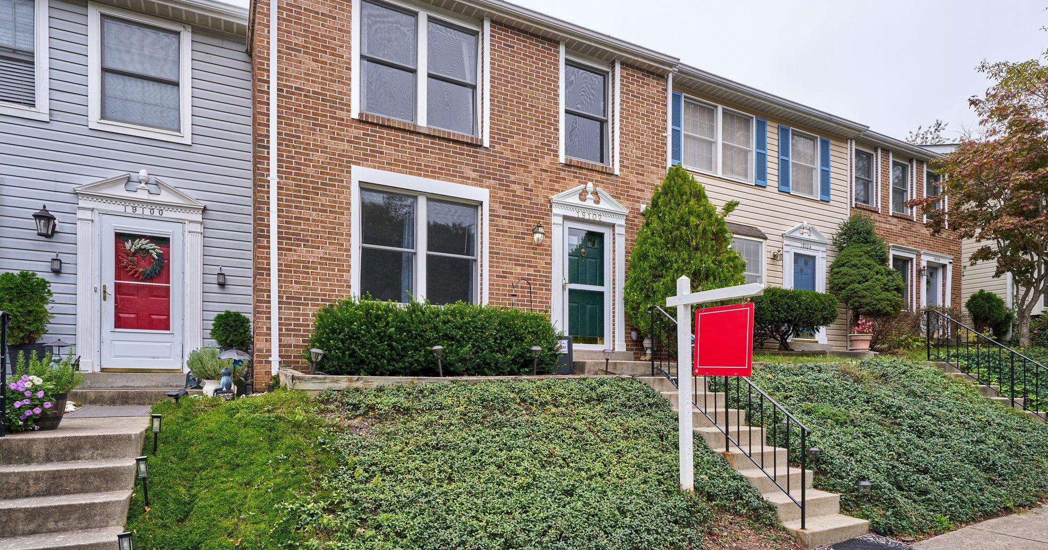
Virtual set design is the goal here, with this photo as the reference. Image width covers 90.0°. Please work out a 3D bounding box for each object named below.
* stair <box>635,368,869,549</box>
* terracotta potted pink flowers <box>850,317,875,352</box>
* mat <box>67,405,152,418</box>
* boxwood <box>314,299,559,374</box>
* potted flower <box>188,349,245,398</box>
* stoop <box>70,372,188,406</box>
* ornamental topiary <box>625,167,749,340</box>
[{"bbox_3d":[2.434,1.949,5.959,0.941,1.423,2.317,3,-6,-25],"label":"stair"},{"bbox_3d":[7.300,1.290,11.300,0.460,0.740,0.460,3,-6,-25],"label":"terracotta potted pink flowers"},{"bbox_3d":[-4.440,1.450,5.600,0.660,0.020,0.780,3,-6,-25],"label":"mat"},{"bbox_3d":[-1.100,0.800,6.550,2.920,0.880,1.000,3,-6,-25],"label":"boxwood"},{"bbox_3d":[-3.700,1.160,6.300,0.610,0.600,0.590,3,-6,-25],"label":"potted flower"},{"bbox_3d":[-4.930,1.430,6.580,1.200,0.400,0.600,3,-6,-25],"label":"stoop"},{"bbox_3d":[2.400,-0.200,7.900,1.620,2.850,1.600,3,-6,-25],"label":"ornamental topiary"}]

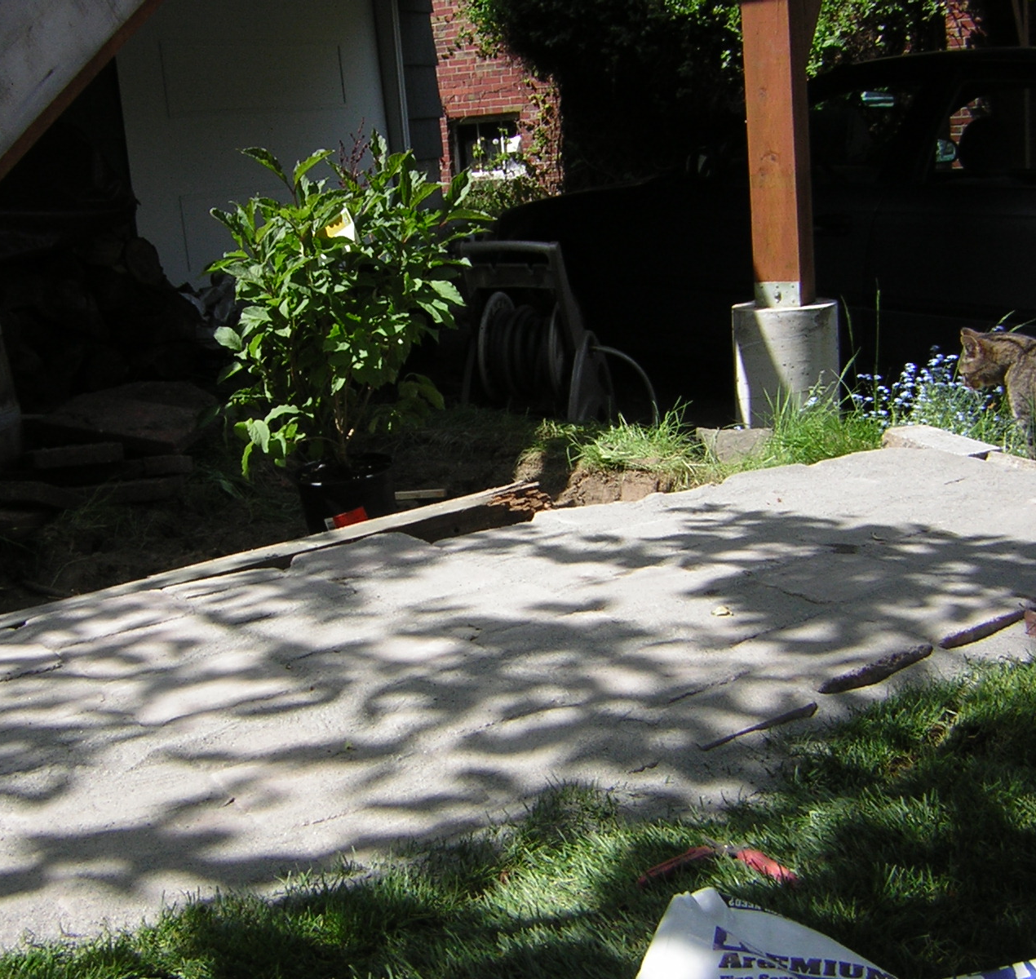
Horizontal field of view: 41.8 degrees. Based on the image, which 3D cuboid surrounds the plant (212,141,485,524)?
[{"bbox_3d":[-0.369,-0.322,3.212,0.660,0.995,0.620,-6,14,-6],"label":"plant"}]

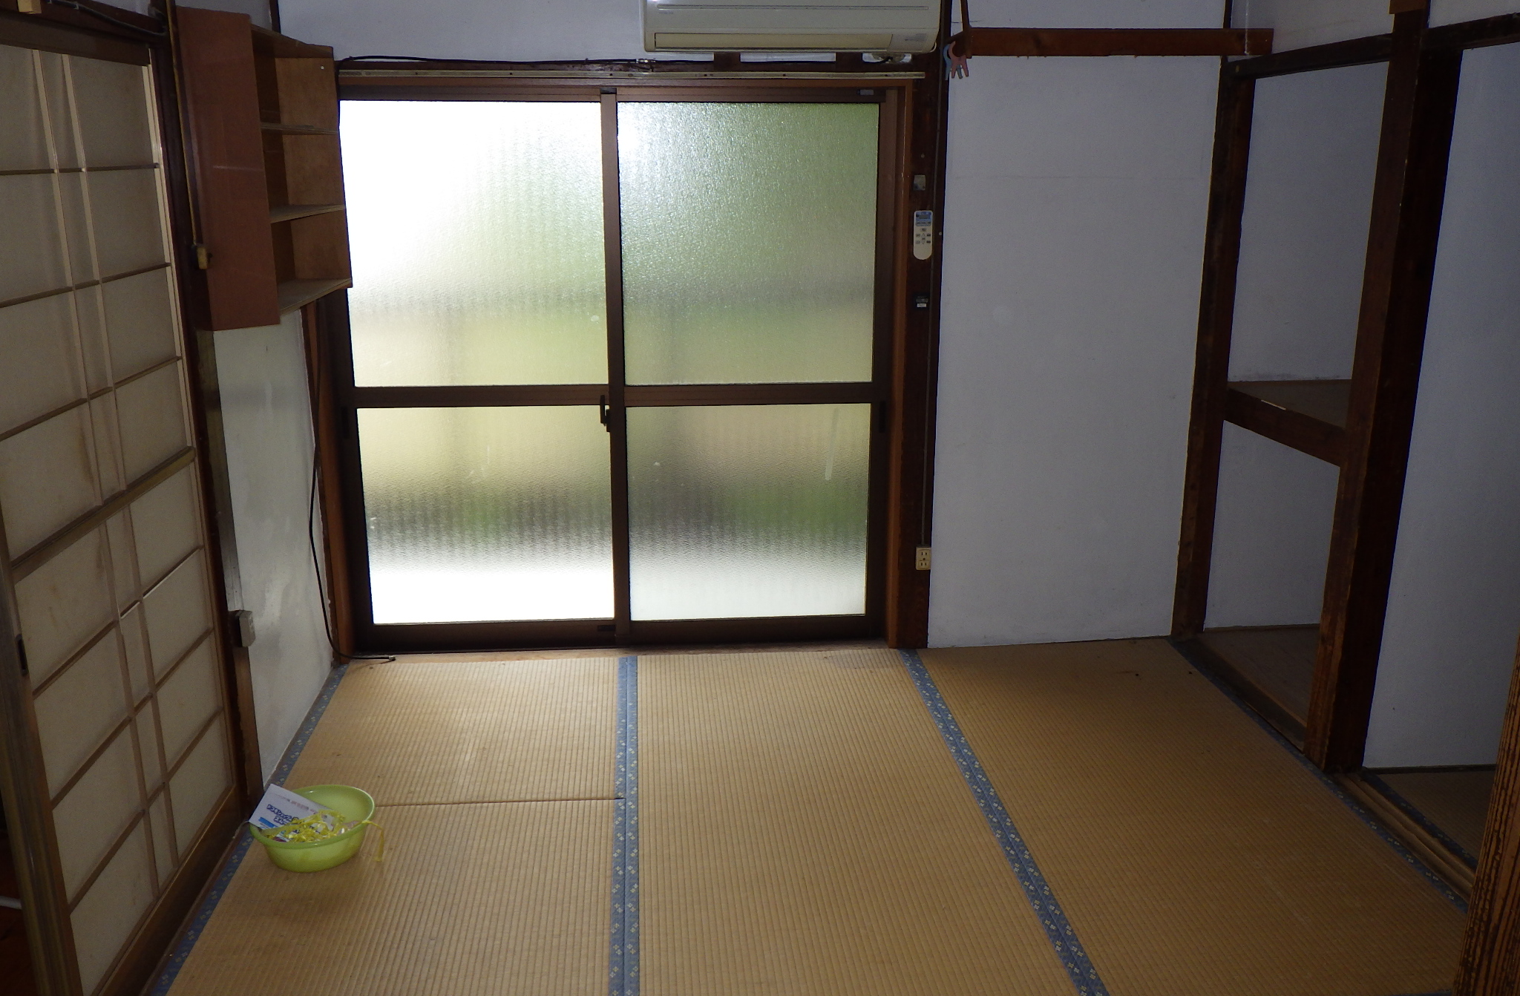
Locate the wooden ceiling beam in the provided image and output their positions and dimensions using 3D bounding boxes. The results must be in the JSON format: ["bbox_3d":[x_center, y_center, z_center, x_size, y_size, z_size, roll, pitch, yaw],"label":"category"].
[{"bbox_3d":[0.949,-1.202,3.249,0.834,0.067,0.039,-1,15,-5],"label":"wooden ceiling beam"}]

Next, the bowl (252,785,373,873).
[{"bbox_3d":[-0.997,0.751,2.756,0.265,0.089,0.265,-1,15,-5],"label":"bowl"}]

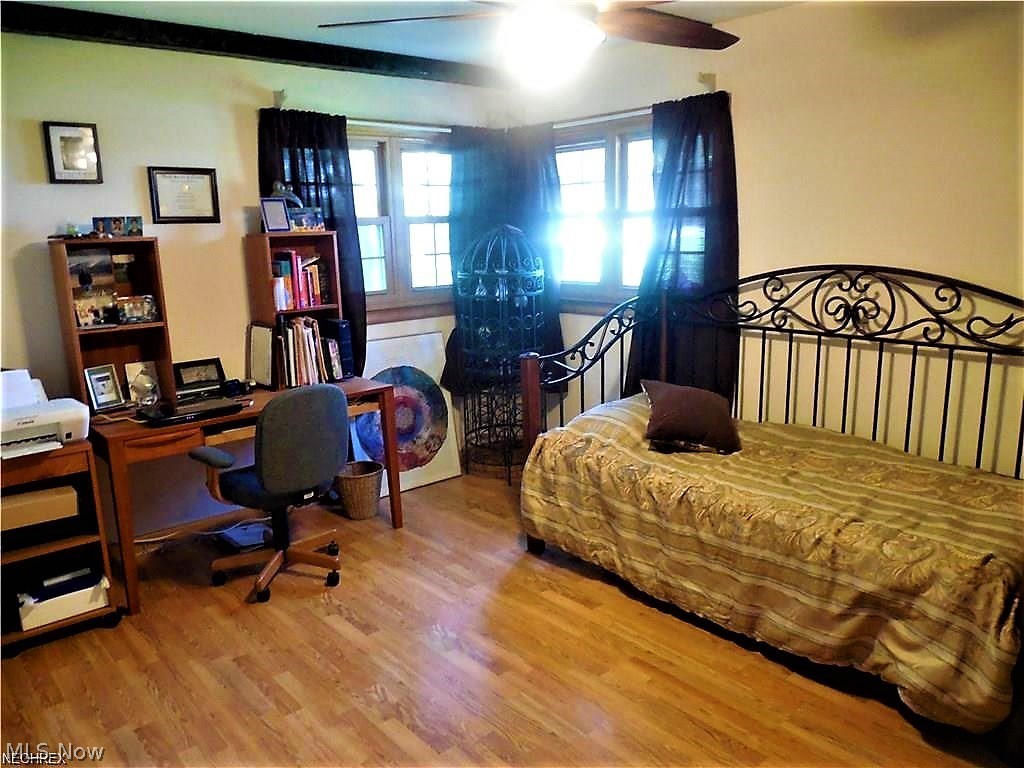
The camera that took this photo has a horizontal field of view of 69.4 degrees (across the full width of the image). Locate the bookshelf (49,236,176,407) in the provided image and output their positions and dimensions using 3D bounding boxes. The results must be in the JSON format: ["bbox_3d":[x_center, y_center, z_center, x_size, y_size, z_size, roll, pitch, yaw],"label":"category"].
[{"bbox_3d":[-1.768,-0.257,3.276,0.357,0.763,0.327,-11,16,-38],"label":"bookshelf"}]

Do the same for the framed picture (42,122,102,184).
[{"bbox_3d":[-1.914,-1.007,3.230,0.204,0.254,0.023,-11,16,-38],"label":"framed picture"}]

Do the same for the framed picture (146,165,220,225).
[{"bbox_3d":[-1.562,-0.903,3.545,0.305,0.255,0.023,-11,16,-38],"label":"framed picture"}]

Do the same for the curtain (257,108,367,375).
[{"bbox_3d":[-1.039,-0.645,3.954,0.532,1.532,0.114,-11,16,-38],"label":"curtain"}]

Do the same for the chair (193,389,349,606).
[{"bbox_3d":[-1.052,0.417,3.280,0.623,0.897,0.593,10,17,43],"label":"chair"}]

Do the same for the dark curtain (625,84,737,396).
[{"bbox_3d":[0.848,-0.627,3.811,0.114,1.608,0.745,-11,16,-38],"label":"dark curtain"}]

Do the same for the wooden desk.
[{"bbox_3d":[-1.275,0.432,3.598,1.297,0.745,0.654,-11,16,-38],"label":"wooden desk"}]

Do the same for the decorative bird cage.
[{"bbox_3d":[-0.065,-0.188,4.478,0.494,1.520,0.494,-1,12,0],"label":"decorative bird cage"}]

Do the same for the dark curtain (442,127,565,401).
[{"bbox_3d":[-0.061,-0.765,4.575,0.760,1.619,0.410,0,12,6],"label":"dark curtain"}]

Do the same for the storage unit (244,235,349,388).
[{"bbox_3d":[-1.111,-0.395,3.846,0.372,0.757,0.289,-11,16,-38],"label":"storage unit"}]

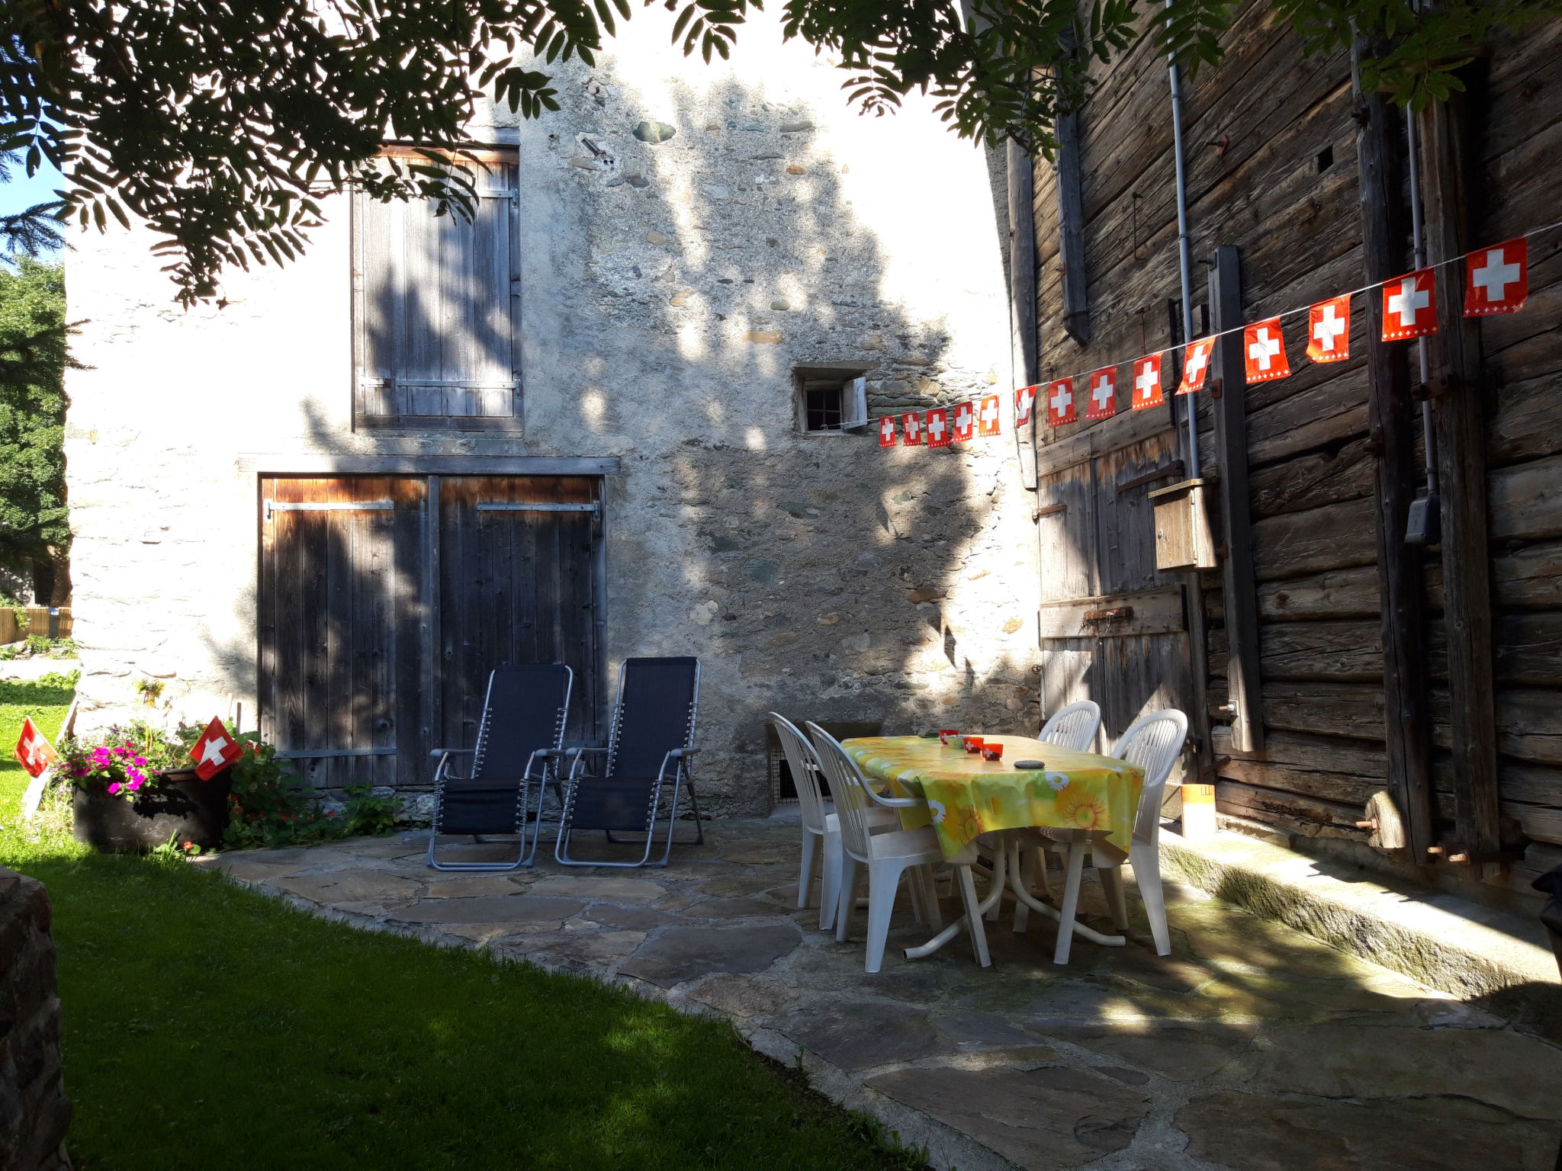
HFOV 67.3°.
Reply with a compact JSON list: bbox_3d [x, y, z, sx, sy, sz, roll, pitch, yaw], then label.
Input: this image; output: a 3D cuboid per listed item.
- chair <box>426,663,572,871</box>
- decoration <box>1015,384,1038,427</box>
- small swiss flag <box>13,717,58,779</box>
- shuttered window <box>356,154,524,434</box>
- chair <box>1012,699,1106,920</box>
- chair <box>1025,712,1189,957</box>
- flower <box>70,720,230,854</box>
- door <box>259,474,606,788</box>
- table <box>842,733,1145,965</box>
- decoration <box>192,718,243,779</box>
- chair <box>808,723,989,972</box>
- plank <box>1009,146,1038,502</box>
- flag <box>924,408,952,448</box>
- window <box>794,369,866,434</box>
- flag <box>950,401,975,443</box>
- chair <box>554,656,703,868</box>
[{"bbox_3d":[-1.645,1.024,6.900,0.650,1.130,0.950,-2,-3,6],"label":"chair"},{"bbox_3d":[1.275,-0.936,6.100,0.040,0.220,0.200,0,-3,-22],"label":"decoration"},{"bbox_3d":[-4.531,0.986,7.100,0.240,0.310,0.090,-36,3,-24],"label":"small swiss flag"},{"bbox_3d":[-2.382,-2.067,8.179,1.140,1.981,0.120,-1,-3,-9],"label":"shuttered window"},{"bbox_3d":[1.140,0.983,5.270,0.600,0.890,0.560,-1,-3,-9],"label":"chair"},{"bbox_3d":[1.269,0.959,4.639,0.590,0.900,0.550,-1,-3,-5],"label":"chair"},{"bbox_3d":[-3.937,1.245,7.300,0.970,0.760,0.760,-1,-3,-12],"label":"flower"},{"bbox_3d":[-2.490,0.332,8.400,2.400,2.220,0.100,-1,-3,-7],"label":"door"},{"bbox_3d":[0.820,1.056,4.950,0.880,0.730,1.470,-1,-3,-7],"label":"table"},{"bbox_3d":[-3.488,1.007,7.250,0.300,0.280,0.060,-42,11,-6],"label":"decoration"},{"bbox_3d":[0.445,0.971,4.560,0.600,0.880,0.560,-1,-3,-9],"label":"chair"},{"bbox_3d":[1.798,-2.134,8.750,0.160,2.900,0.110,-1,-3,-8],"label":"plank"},{"bbox_3d":[0.953,-0.953,7.100,0.030,0.220,0.210,0,-4,-29],"label":"flag"},{"bbox_3d":[0.381,-1.395,8.820,0.540,0.490,0.180,-1,-3,-7],"label":"window"},{"bbox_3d":[1.054,-0.948,6.800,0.030,0.220,0.210,0,-4,-26],"label":"flag"},{"bbox_3d":[-0.840,0.990,6.780,0.650,1.140,0.950,-2,-3,9],"label":"chair"}]

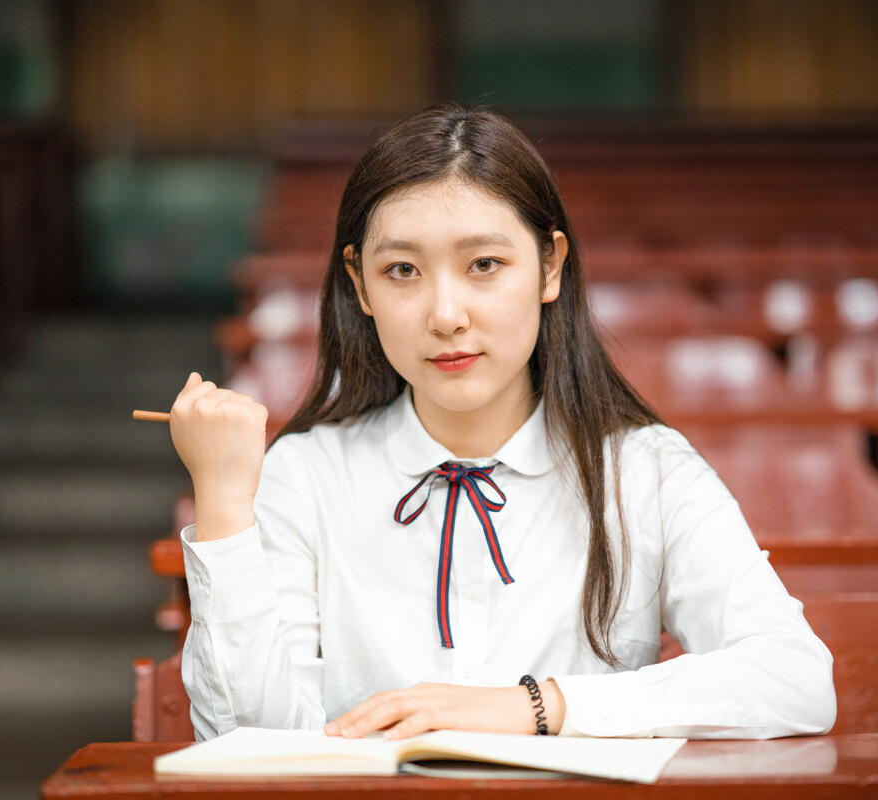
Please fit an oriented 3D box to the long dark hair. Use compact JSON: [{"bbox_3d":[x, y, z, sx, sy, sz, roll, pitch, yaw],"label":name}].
[{"bbox_3d":[0.025,-0.012,2.240,0.300,0.440,0.250,0,-1,5],"label":"long dark hair"}]

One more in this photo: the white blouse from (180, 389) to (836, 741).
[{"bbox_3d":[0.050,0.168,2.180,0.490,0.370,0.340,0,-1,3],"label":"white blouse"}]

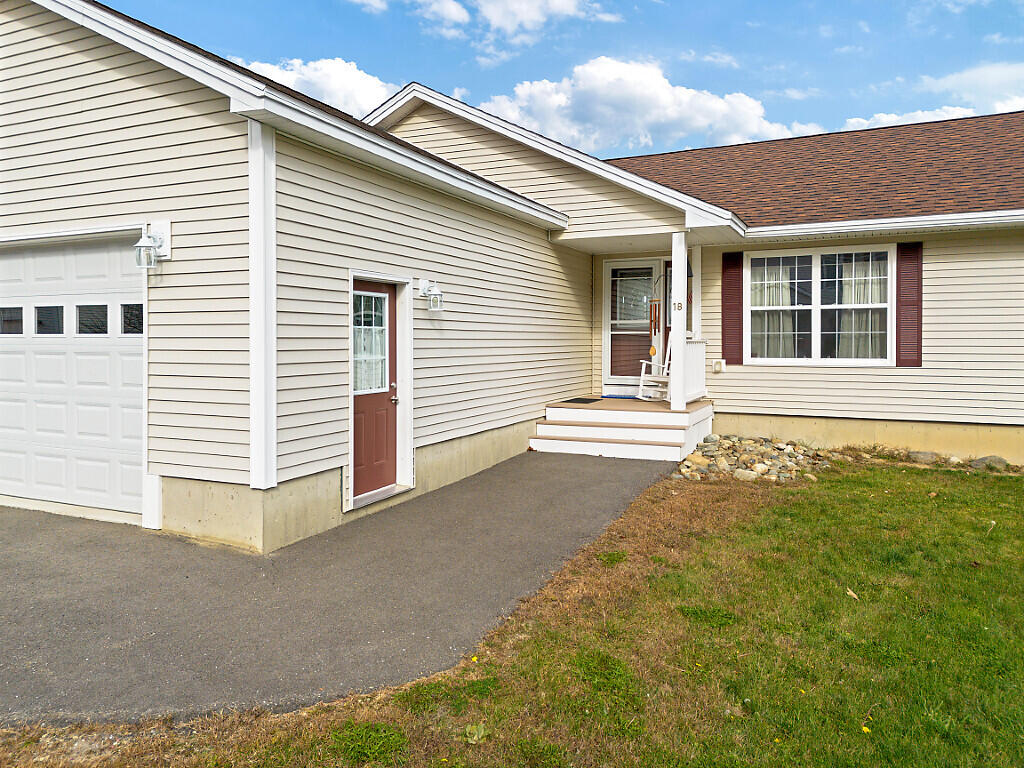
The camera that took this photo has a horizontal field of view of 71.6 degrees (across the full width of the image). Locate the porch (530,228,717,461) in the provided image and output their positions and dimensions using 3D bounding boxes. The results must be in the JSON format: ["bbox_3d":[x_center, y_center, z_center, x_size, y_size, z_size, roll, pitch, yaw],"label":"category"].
[{"bbox_3d":[1.730,-0.600,10.500,2.100,3.000,2.450,1,3,25],"label":"porch"}]

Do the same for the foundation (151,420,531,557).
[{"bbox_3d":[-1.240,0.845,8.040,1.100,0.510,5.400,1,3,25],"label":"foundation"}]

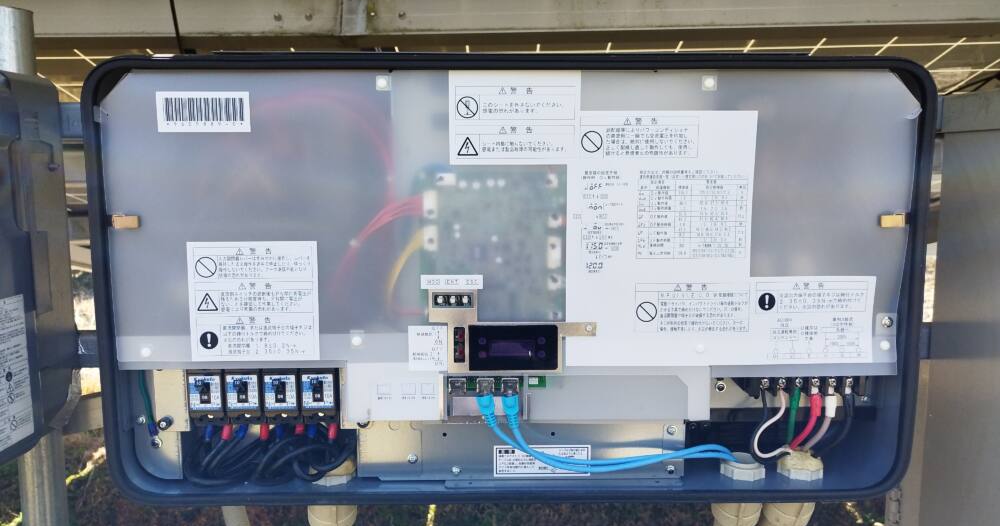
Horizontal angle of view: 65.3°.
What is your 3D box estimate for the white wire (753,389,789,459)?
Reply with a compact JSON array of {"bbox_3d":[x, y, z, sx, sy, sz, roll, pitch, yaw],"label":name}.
[{"bbox_3d":[0.258,0.152,0.739,0.035,0.072,0.035,0,7,0],"label":"white wire"}]

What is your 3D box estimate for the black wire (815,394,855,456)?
[{"bbox_3d":[0.319,0.154,0.744,0.040,0.072,0.035,0,7,0],"label":"black wire"}]

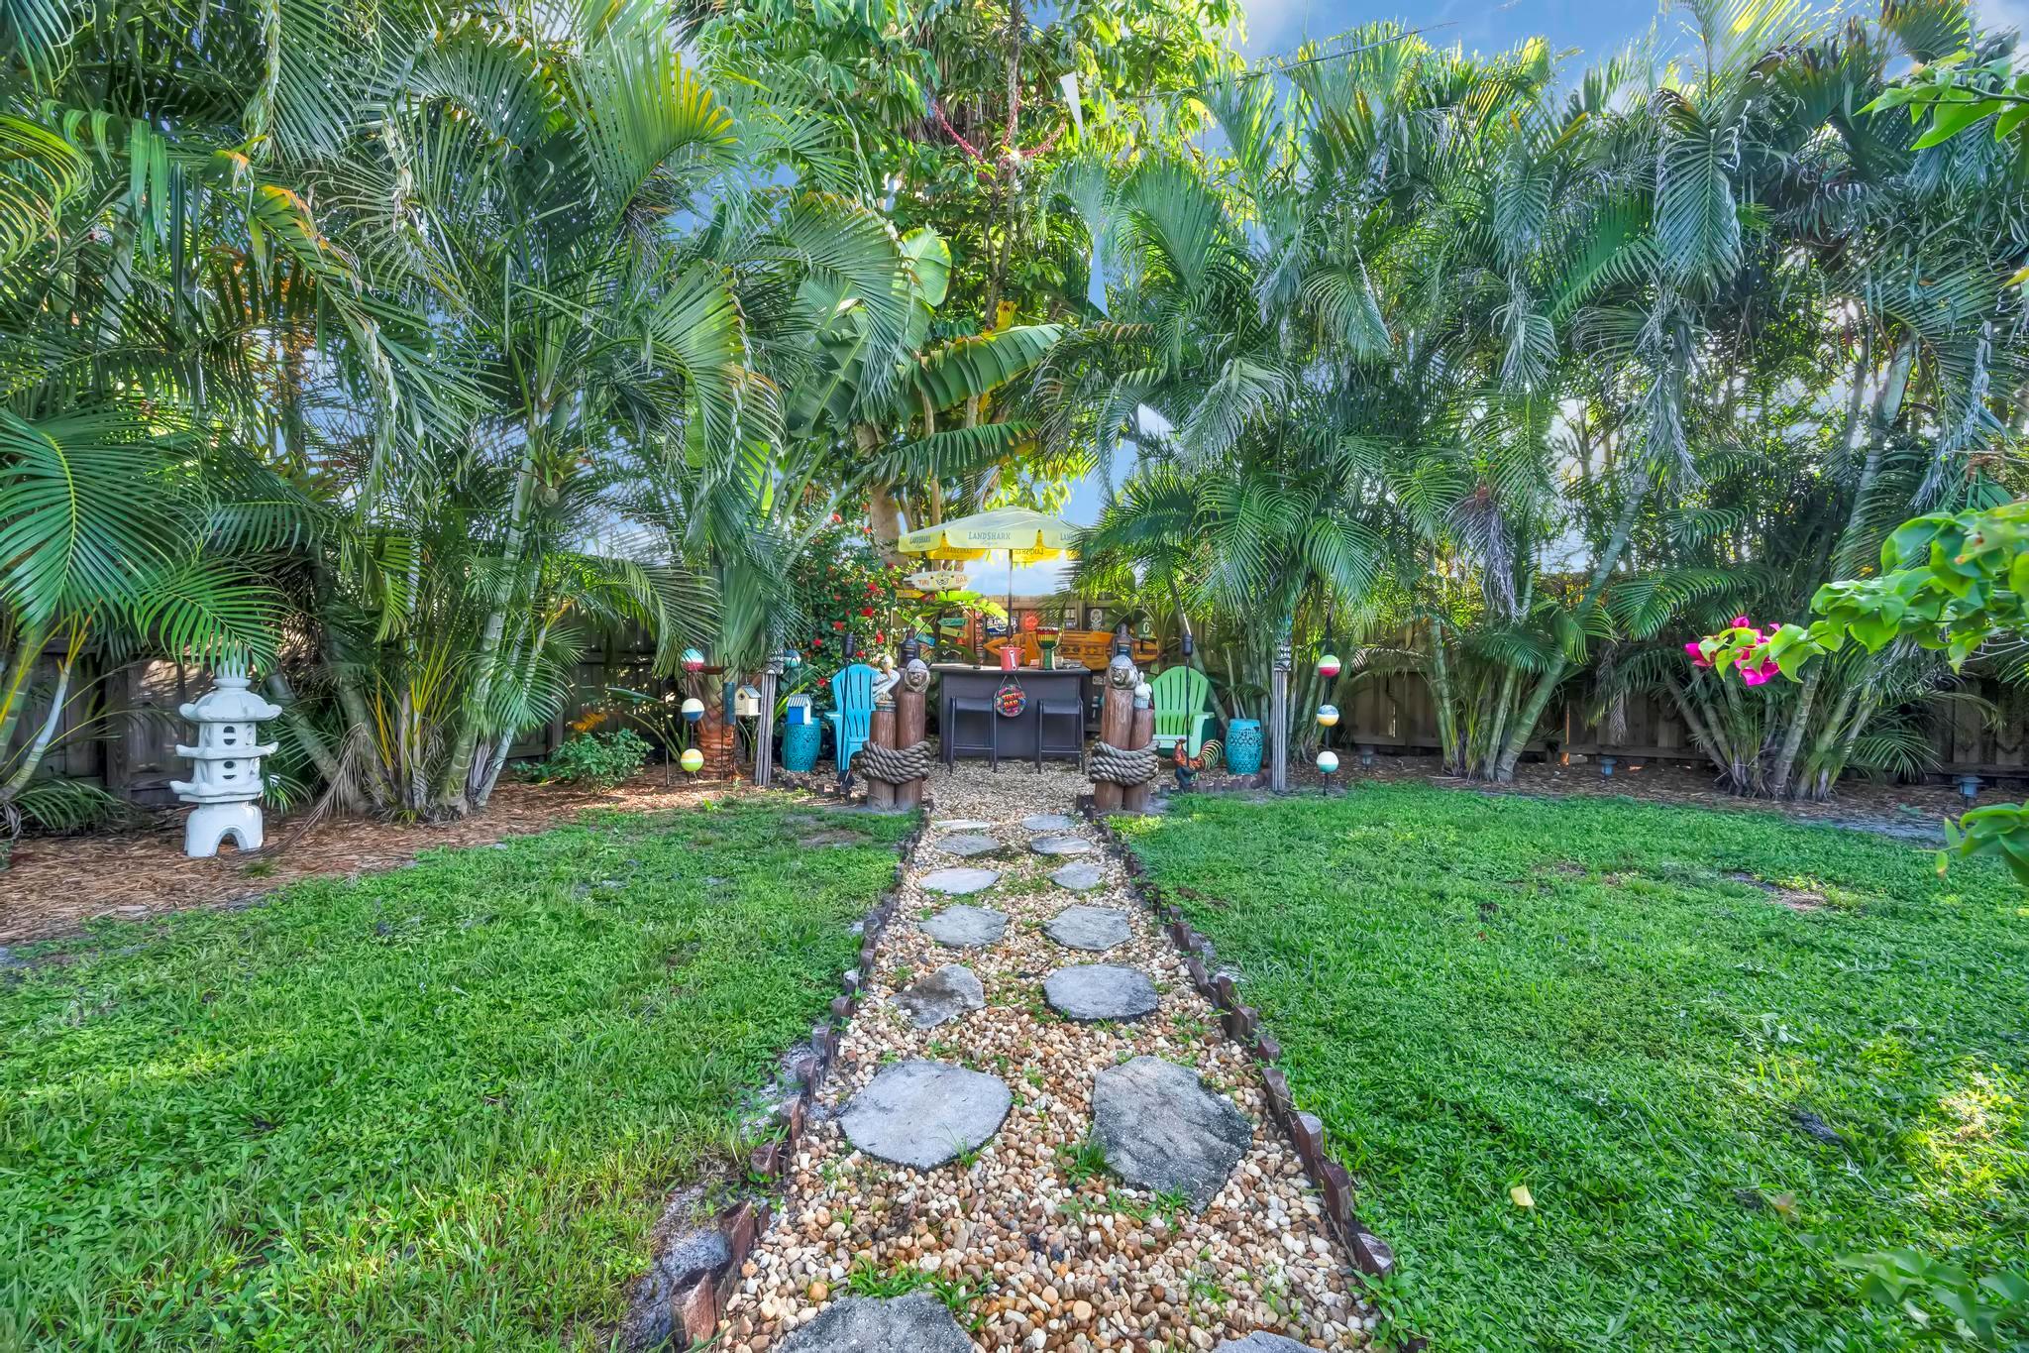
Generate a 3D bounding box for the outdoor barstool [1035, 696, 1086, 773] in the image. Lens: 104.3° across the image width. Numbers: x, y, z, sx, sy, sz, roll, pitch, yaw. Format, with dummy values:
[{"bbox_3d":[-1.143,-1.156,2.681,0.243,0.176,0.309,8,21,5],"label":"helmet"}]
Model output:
[{"bbox_3d":[0.454,0.545,7.649,0.460,0.720,0.420,0,4,0],"label":"outdoor barstool"}]

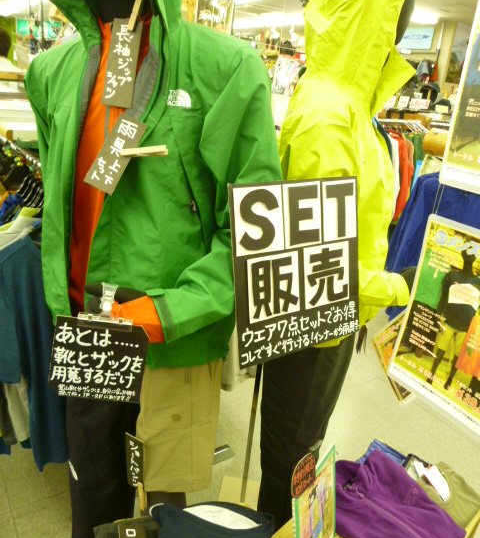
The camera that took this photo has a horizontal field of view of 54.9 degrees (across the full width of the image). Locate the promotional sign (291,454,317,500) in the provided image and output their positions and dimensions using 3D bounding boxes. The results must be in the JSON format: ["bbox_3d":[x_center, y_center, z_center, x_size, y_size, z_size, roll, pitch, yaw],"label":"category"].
[{"bbox_3d":[0.146,0.469,1.050,0.005,0.094,0.112,8,21,35],"label":"promotional sign"}]

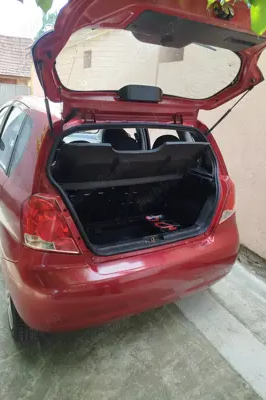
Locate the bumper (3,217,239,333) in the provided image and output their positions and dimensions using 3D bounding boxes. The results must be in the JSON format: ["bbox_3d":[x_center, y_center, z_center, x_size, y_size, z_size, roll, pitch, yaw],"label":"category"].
[{"bbox_3d":[0.102,0.370,1.697,1.610,0.455,0.400,-6,14,-21],"label":"bumper"}]

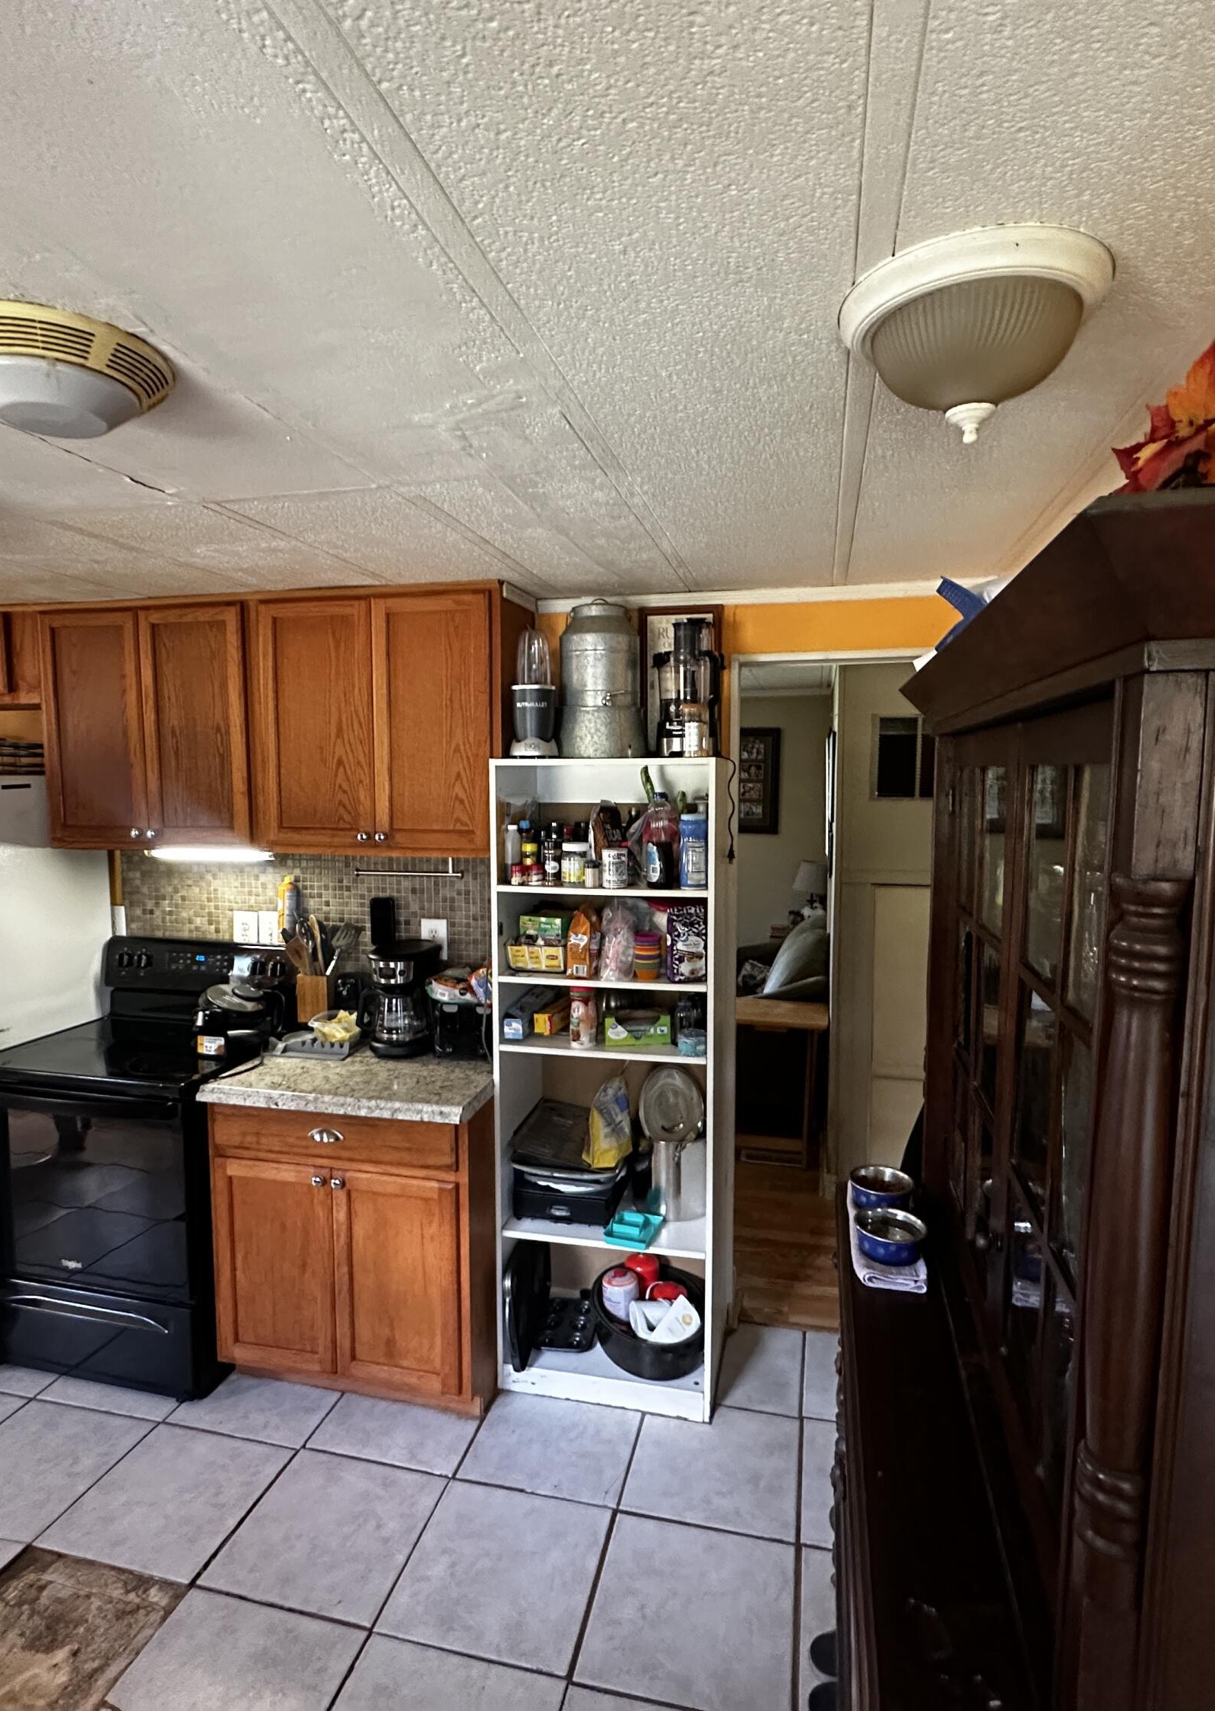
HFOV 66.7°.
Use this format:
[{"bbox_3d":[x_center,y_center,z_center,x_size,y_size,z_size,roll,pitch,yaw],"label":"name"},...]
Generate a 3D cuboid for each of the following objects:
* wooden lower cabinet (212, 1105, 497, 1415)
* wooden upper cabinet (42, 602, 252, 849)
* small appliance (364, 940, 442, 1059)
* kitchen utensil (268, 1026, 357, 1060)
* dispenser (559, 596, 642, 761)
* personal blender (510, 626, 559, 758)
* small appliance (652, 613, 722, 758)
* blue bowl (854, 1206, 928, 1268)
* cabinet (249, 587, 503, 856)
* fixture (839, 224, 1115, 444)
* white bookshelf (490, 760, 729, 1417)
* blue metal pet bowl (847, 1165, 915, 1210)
[{"bbox_3d":[-0.697,1.104,2.928,0.809,0.865,0.638,1,5,13],"label":"wooden lower cabinet"},{"bbox_3d":[-1.444,-0.430,3.123,0.753,0.789,0.340,1,5,13],"label":"wooden upper cabinet"},{"bbox_3d":[-0.661,0.464,2.988,0.170,0.315,0.215,1,5,13],"label":"small appliance"},{"bbox_3d":[-0.935,0.596,2.952,0.250,0.070,0.130,2,5,18],"label":"kitchen utensil"},{"bbox_3d":[-0.025,-0.497,2.631,0.245,0.450,0.245,-1,5,-9],"label":"dispenser"},{"bbox_3d":[-0.208,-0.460,2.646,0.142,0.370,0.142,0,5,0],"label":"personal blender"},{"bbox_3d":[0.220,-0.474,2.608,0.180,0.410,0.220,1,5,13],"label":"small appliance"},{"bbox_3d":[0.501,0.675,1.629,0.127,0.047,0.127,1,5,13],"label":"blue bowl"},{"bbox_3d":[-0.673,-0.416,2.944,0.829,0.802,0.340,1,5,13],"label":"cabinet"},{"bbox_3d":[0.412,-0.550,1.055,0.292,0.165,0.292,1,5,13],"label":"fixture"},{"bbox_3d":[0.026,0.640,2.732,0.620,1.836,0.370,1,5,13],"label":"white bookshelf"},{"bbox_3d":[0.556,0.683,1.872,0.126,0.047,0.126,1,5,13],"label":"blue metal pet bowl"}]

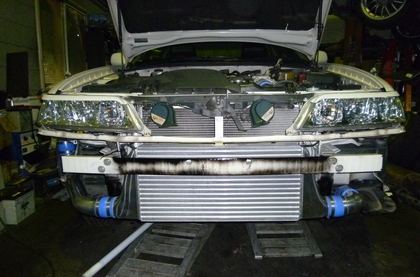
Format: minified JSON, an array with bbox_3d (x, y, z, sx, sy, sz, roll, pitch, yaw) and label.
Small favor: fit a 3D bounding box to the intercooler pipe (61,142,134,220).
[{"bbox_3d":[-0.487,0.157,1.190,0.350,0.285,0.240,0,8,0],"label":"intercooler pipe"}]

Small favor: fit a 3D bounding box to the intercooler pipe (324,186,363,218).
[{"bbox_3d":[0.525,0.250,1.175,0.180,0.105,0.190,0,8,0],"label":"intercooler pipe"}]

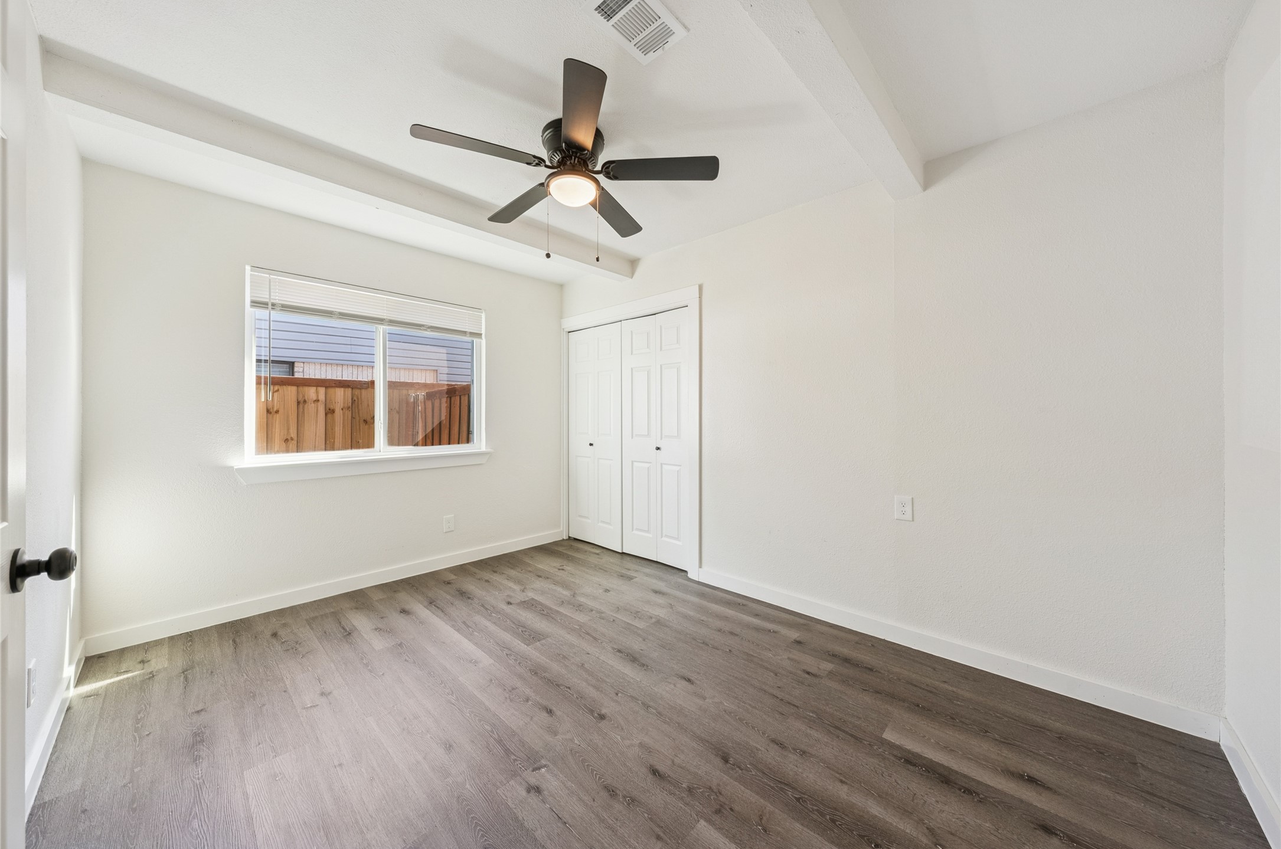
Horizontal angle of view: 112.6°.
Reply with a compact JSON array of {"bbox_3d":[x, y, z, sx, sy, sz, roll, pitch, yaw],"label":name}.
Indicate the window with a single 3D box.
[{"bbox_3d":[-1.866,-0.365,3.115,0.100,1.193,1.498,0,1,44],"label":"window"}]

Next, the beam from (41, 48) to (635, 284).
[{"bbox_3d":[-1.135,-1.278,2.581,2.890,0.155,0.118,-1,1,-45],"label":"beam"}]

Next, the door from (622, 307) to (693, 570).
[{"bbox_3d":[0.118,0.116,3.453,0.718,2.002,0.040,0,1,43],"label":"door"}]

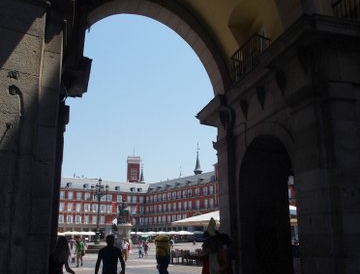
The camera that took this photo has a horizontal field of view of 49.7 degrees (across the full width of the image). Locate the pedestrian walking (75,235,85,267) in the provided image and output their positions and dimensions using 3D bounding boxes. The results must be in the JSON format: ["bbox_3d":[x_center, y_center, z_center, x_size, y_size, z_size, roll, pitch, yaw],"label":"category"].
[{"bbox_3d":[-5.811,6.614,22.450,0.480,1.748,0.400,-5,-15,17],"label":"pedestrian walking"}]

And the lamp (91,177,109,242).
[{"bbox_3d":[-8.577,7.758,41.373,1.800,6.924,1.800,0,-14,0],"label":"lamp"}]

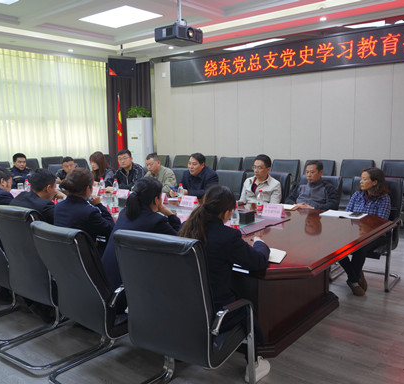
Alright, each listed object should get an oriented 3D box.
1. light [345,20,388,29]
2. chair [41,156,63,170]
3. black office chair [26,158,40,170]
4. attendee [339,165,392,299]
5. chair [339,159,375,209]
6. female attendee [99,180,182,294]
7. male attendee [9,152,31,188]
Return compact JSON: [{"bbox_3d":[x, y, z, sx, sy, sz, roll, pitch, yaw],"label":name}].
[{"bbox_3d":[2.397,-2.411,6.257,0.620,0.070,0.400,5,10,39],"label":"light"},{"bbox_3d":[-2.750,-0.100,8.514,0.650,1.050,0.600,5,10,39],"label":"chair"},{"bbox_3d":[-3.122,-0.029,8.062,0.650,1.050,0.600,5,10,39],"label":"black office chair"},{"bbox_3d":[1.608,0.350,4.213,0.660,1.180,0.500,-8,11,-42],"label":"attendee"},{"bbox_3d":[2.342,0.039,6.682,0.600,1.011,0.680,5,10,39],"label":"chair"},{"bbox_3d":[-0.367,0.519,2.915,0.520,1.216,0.760,5,10,39],"label":"female attendee"},{"bbox_3d":[-2.663,0.041,6.516,0.560,1.254,0.740,-8,11,-41],"label":"male attendee"}]

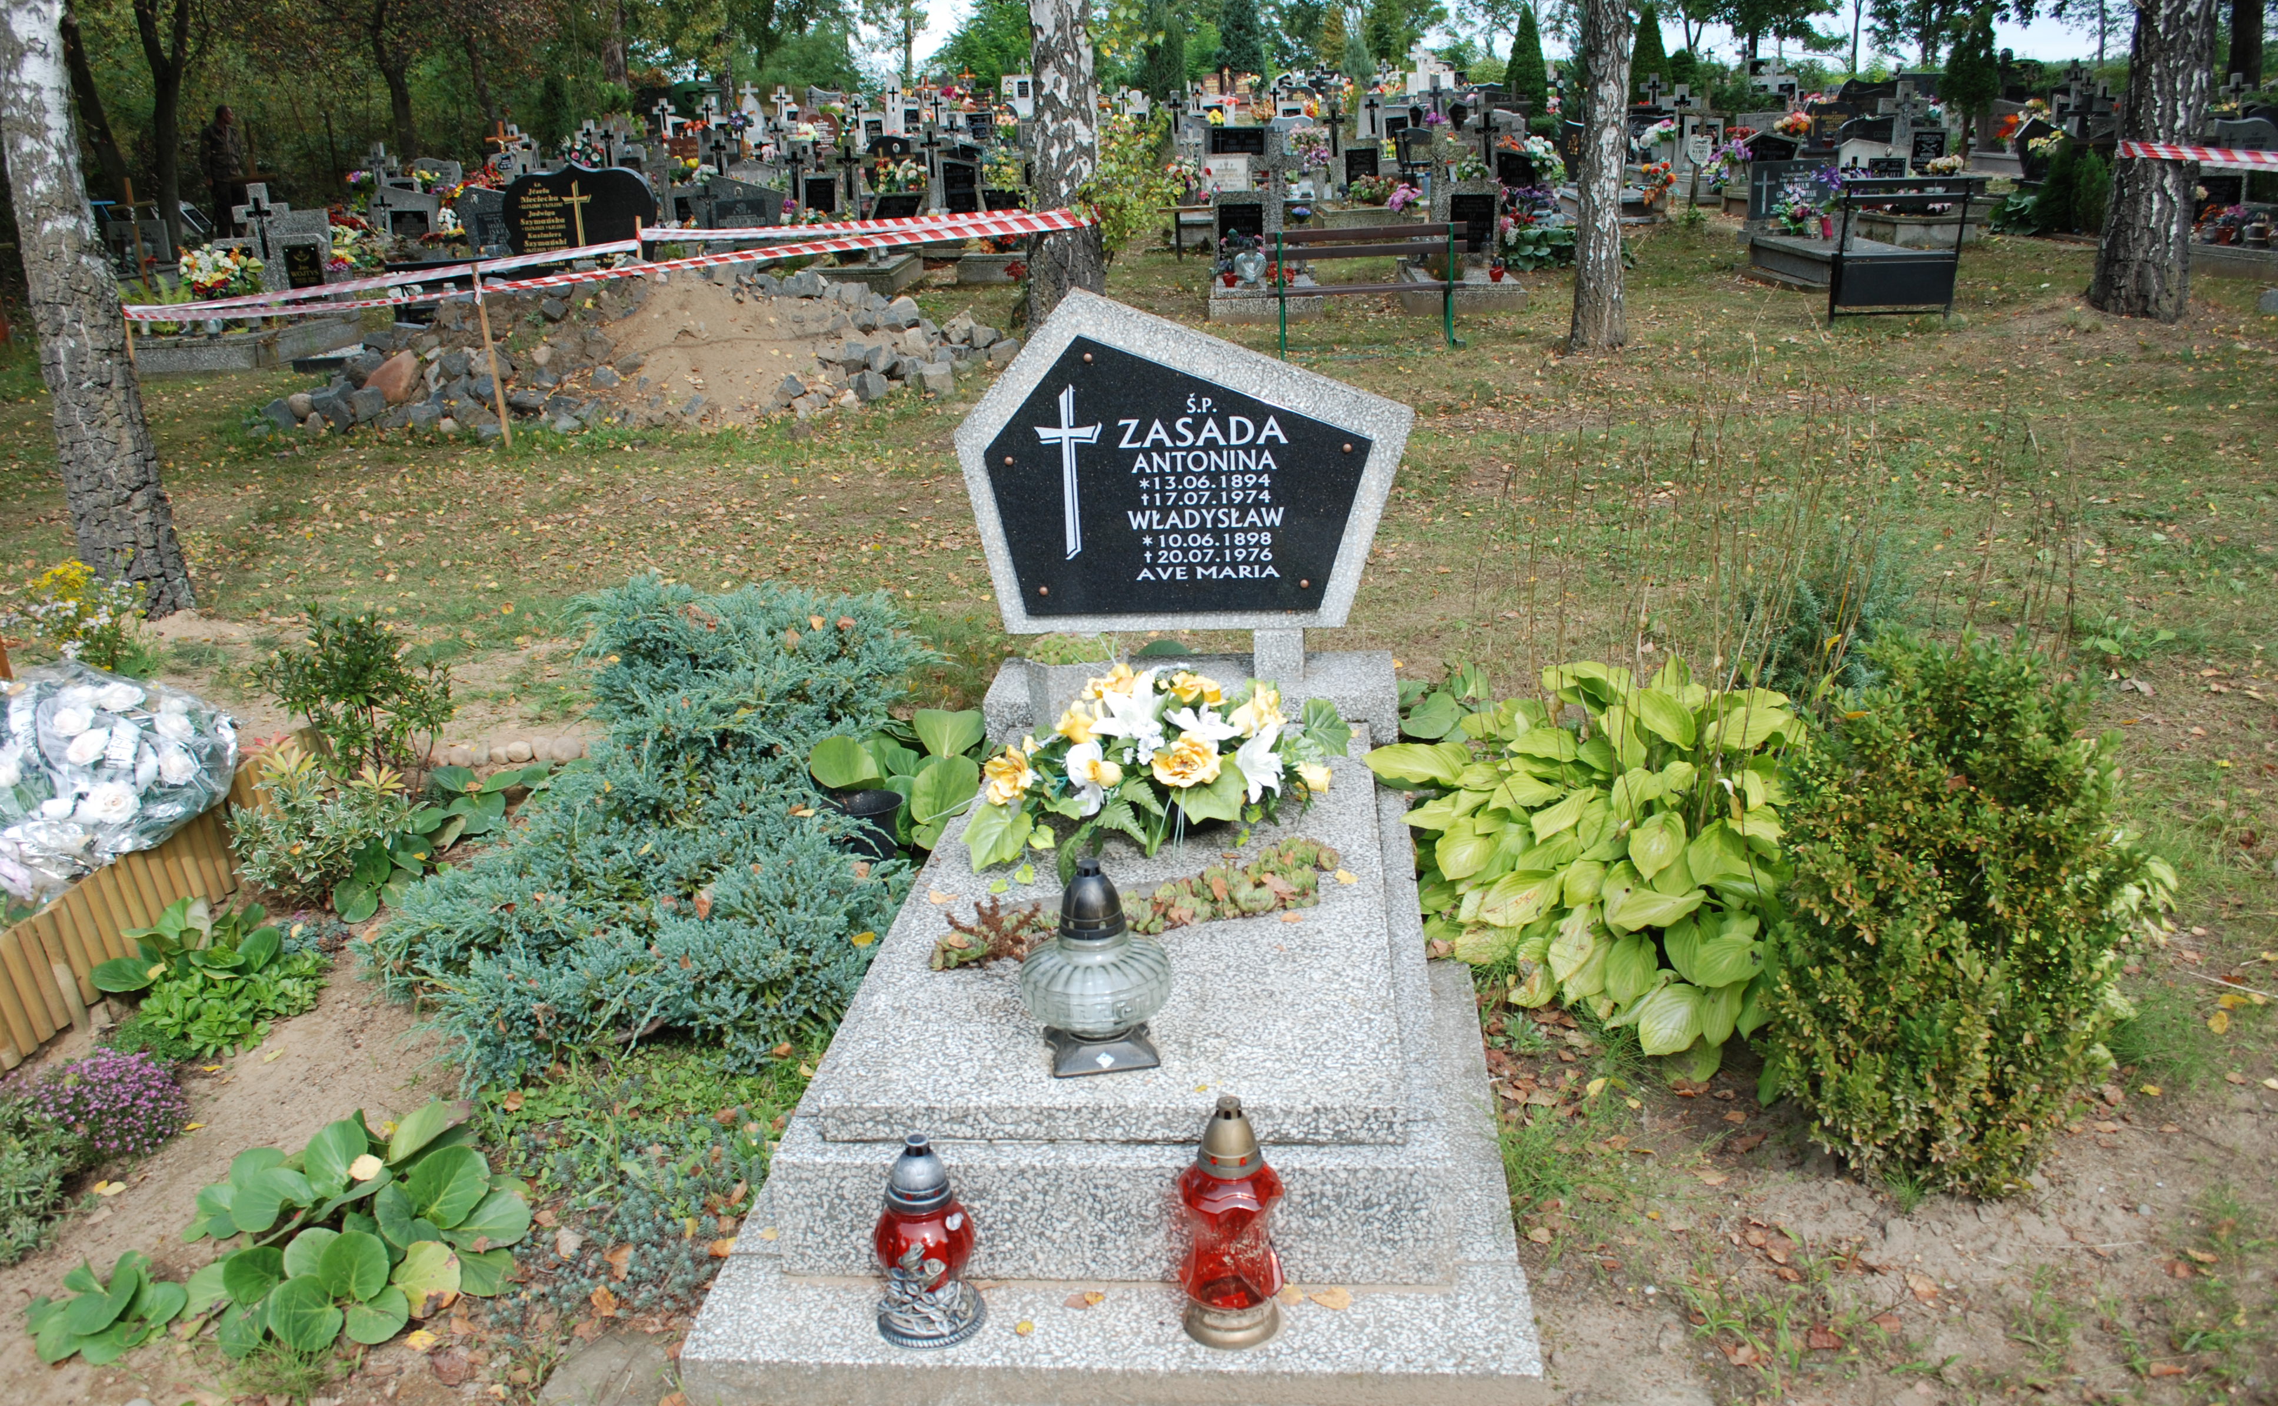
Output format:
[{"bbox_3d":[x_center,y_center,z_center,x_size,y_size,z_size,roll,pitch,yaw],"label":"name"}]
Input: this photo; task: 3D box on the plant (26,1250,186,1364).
[{"bbox_3d":[-1.400,0.822,2.318,0.210,0.110,0.190,-1,19,6],"label":"plant"}]

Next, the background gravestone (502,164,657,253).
[{"bbox_3d":[-4.843,-4.179,14.800,1.280,0.950,0.100,-1,19,6],"label":"background gravestone"}]

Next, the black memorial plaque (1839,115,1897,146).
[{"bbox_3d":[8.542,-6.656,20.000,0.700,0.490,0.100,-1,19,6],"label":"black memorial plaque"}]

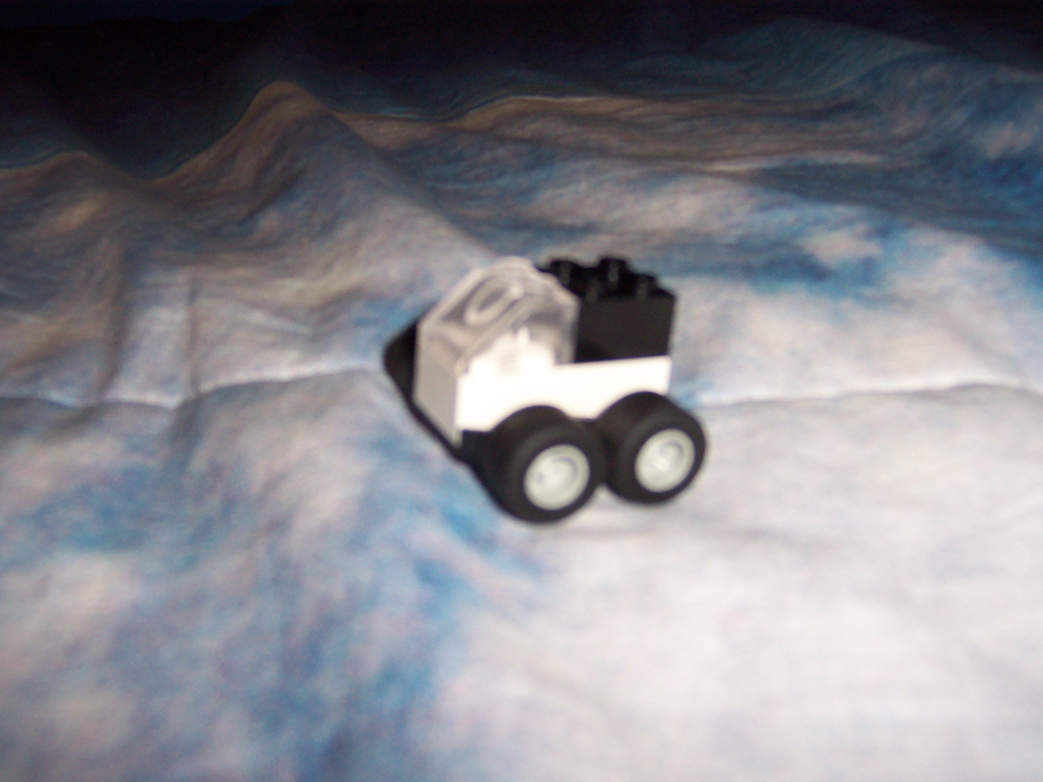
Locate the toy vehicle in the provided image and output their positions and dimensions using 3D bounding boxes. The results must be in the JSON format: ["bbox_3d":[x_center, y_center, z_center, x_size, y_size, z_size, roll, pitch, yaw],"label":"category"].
[{"bbox_3d":[0.003,-0.004,0.154,0.032,0.027,0.045,-5,24,-25],"label":"toy vehicle"}]

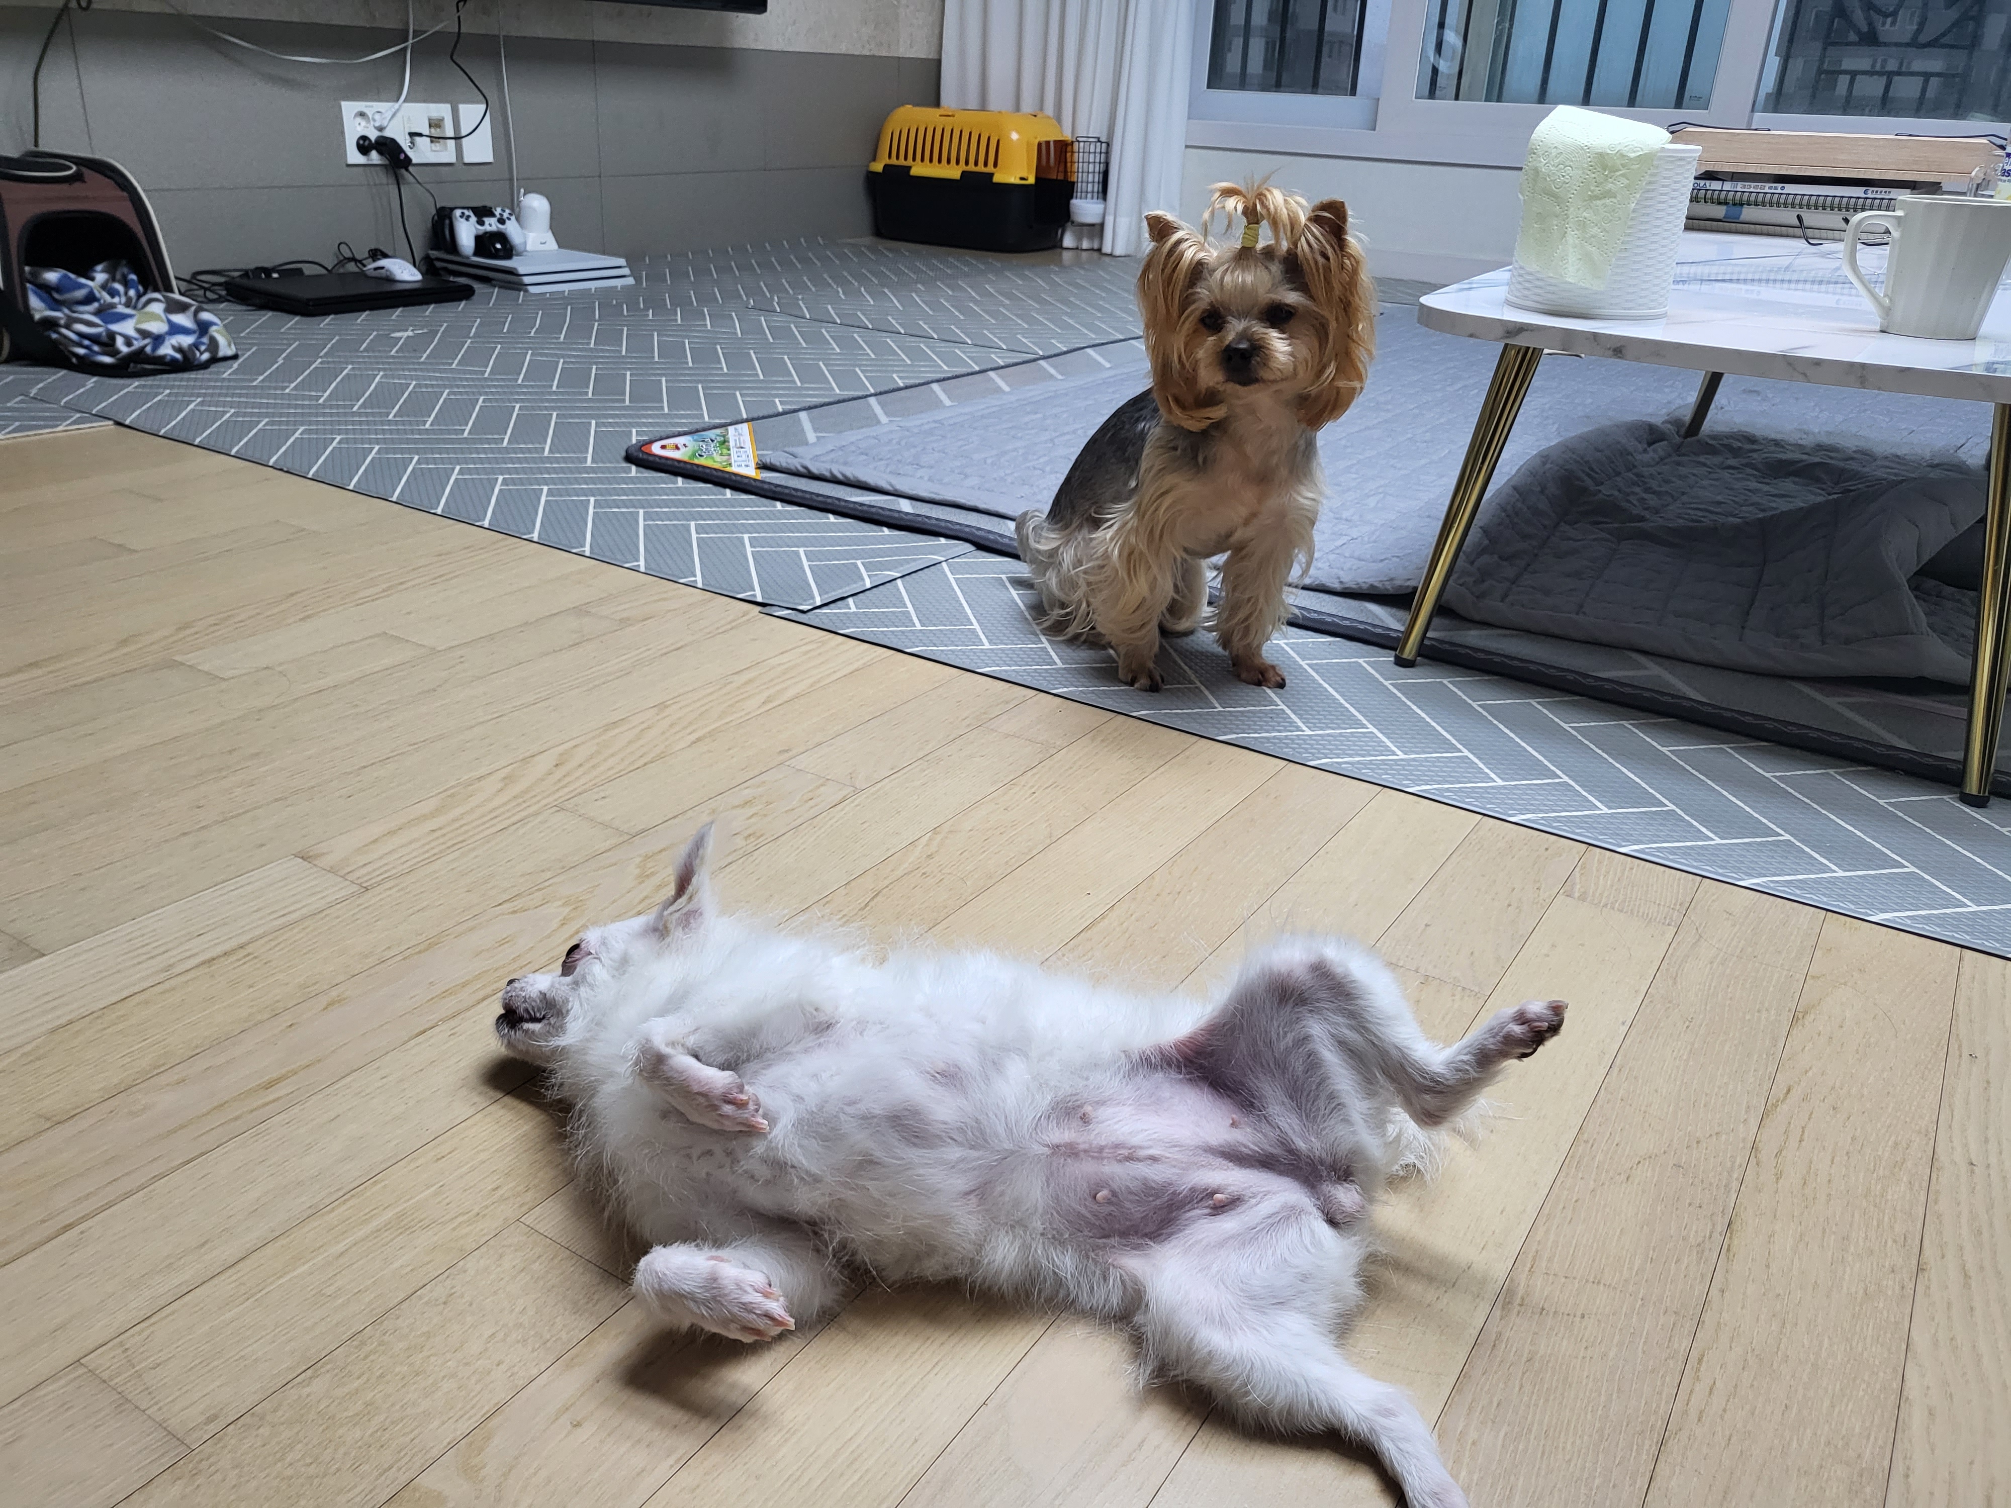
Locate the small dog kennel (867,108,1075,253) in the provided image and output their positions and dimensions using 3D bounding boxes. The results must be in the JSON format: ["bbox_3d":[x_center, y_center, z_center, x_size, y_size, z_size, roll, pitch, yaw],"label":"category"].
[{"bbox_3d":[-0.101,-1.738,4.558,0.565,0.370,0.365,18,28,31],"label":"small dog kennel"}]

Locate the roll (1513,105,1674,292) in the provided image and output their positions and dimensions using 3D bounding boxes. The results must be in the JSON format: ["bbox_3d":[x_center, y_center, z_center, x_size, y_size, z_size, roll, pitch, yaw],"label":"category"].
[{"bbox_3d":[0.483,-0.444,1.230,0.122,0.147,0.122,11,25,18],"label":"roll"}]

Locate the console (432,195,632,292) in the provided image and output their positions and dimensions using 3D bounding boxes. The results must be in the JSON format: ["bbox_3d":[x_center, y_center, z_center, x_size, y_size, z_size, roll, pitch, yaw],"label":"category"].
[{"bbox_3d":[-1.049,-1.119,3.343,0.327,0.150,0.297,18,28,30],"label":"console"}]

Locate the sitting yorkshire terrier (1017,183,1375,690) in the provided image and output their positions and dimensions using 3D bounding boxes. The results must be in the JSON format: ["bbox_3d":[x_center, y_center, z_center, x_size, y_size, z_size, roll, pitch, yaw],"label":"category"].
[{"bbox_3d":[0.155,-0.288,1.320,0.205,0.390,0.315,-8,26,-23],"label":"sitting yorkshire terrier"}]

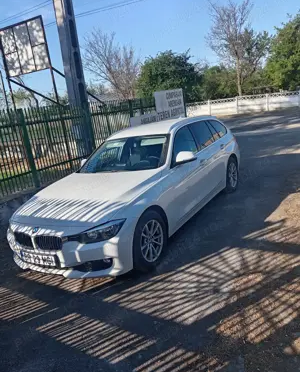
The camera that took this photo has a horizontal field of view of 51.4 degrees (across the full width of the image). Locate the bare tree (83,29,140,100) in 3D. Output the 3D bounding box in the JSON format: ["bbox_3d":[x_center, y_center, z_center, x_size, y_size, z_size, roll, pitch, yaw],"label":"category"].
[{"bbox_3d":[-2.879,-8.753,26.002,4.700,8.080,4.500,-10,14,-3],"label":"bare tree"}]

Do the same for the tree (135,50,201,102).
[{"bbox_3d":[1.683,-7.785,24.684,5.100,5.510,4.900,-7,14,6],"label":"tree"}]

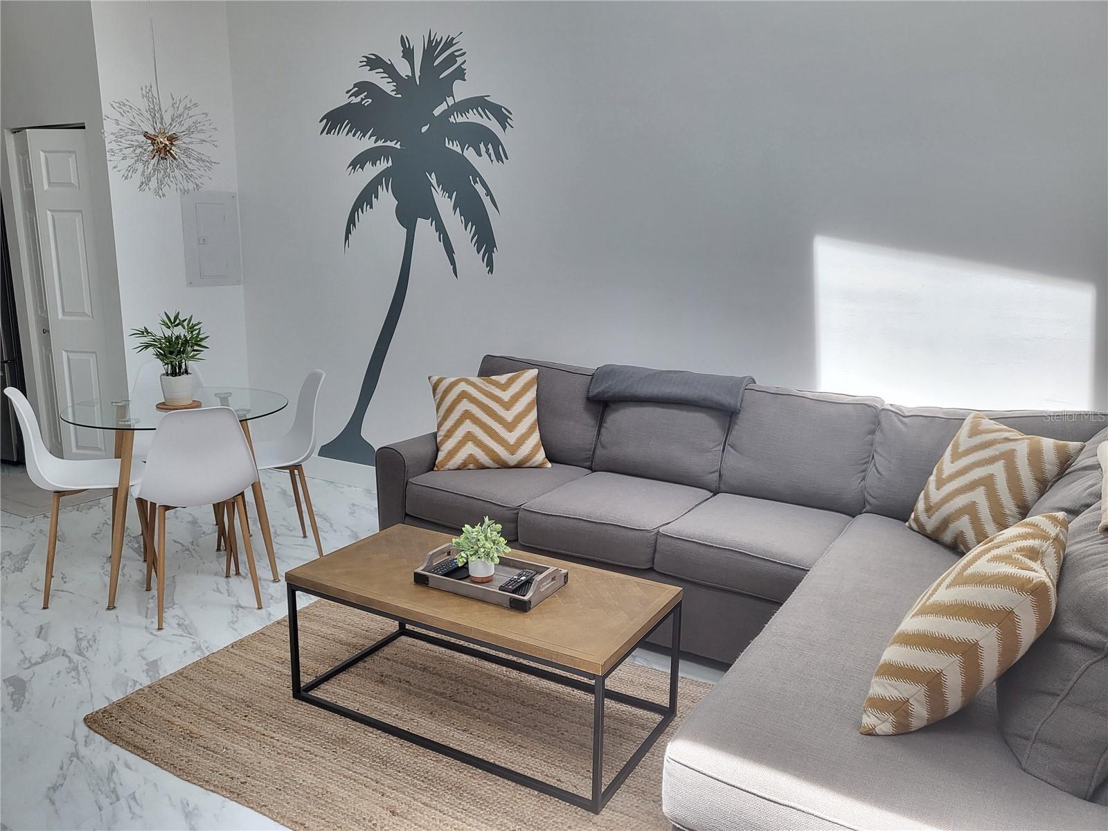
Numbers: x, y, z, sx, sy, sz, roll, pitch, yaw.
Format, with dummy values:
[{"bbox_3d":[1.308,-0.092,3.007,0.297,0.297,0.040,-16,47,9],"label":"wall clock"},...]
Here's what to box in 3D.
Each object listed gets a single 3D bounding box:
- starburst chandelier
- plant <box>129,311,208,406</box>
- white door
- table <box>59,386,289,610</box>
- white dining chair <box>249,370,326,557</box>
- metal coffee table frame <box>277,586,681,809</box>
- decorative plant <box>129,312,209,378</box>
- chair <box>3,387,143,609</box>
[{"bbox_3d":[-1.606,-1.258,3.364,0.450,0.765,0.450,7,13,29],"label":"starburst chandelier"},{"bbox_3d":[-1.636,-0.242,3.544,0.304,0.398,0.300,-5,13,-24],"label":"plant"},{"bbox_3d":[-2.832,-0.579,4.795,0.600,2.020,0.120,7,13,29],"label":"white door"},{"bbox_3d":[-1.631,0.325,3.678,0.905,0.748,0.905,7,13,29],"label":"table"},{"bbox_3d":[-1.307,0.238,3.849,0.515,0.855,0.455,-6,13,-29],"label":"white dining chair"},{"bbox_3d":[-0.226,0.732,2.605,1.104,0.394,0.534,7,13,29],"label":"metal coffee table frame"},{"bbox_3d":[-1.631,-0.303,3.534,0.304,0.274,0.300,-5,13,-24],"label":"decorative plant"},{"bbox_3d":[-1.951,0.305,3.488,0.515,0.855,0.455,-6,13,-29],"label":"chair"}]

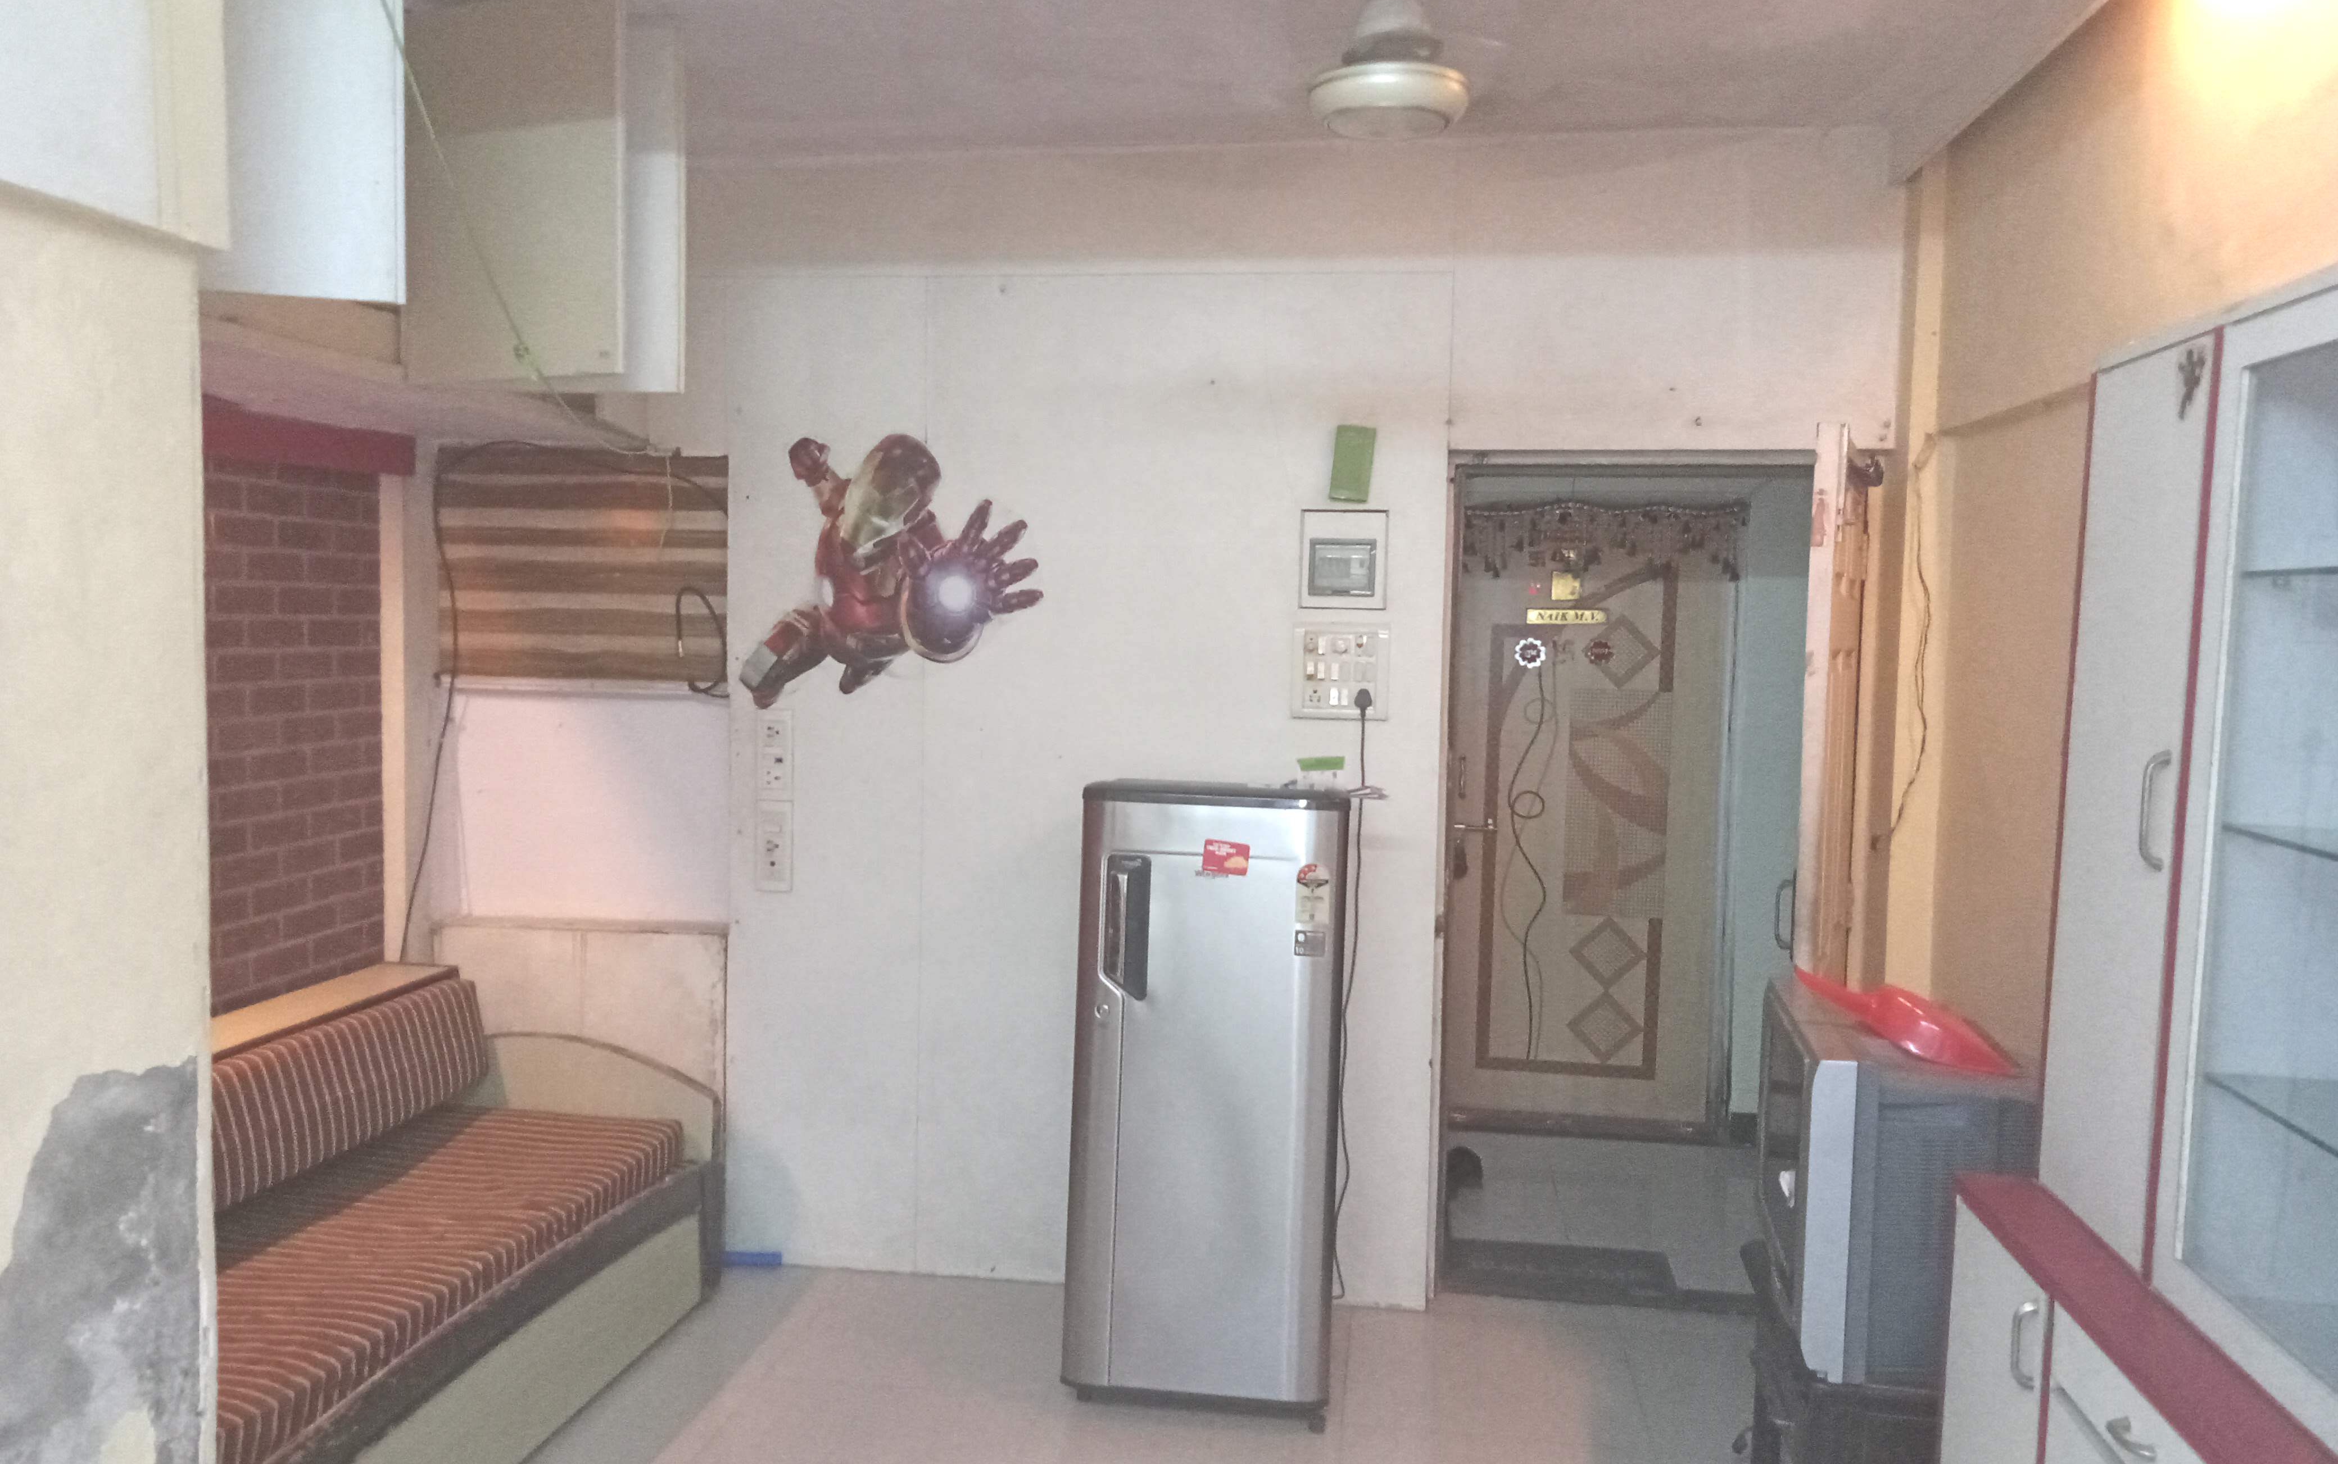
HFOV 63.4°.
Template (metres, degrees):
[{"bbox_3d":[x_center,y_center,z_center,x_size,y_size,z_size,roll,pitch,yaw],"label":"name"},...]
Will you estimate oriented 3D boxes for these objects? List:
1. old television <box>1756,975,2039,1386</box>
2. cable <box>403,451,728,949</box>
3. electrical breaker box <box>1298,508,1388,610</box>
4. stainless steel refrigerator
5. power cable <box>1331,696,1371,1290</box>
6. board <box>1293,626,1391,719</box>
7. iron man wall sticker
[{"bbox_3d":[1.220,0.699,2.985,0.480,0.468,0.602,2,4,11],"label":"old television"},{"bbox_3d":[-1.528,-0.066,4.787,0.865,1.326,0.150,2,4,8],"label":"cable"},{"bbox_3d":[0.411,-0.404,4.438,0.203,0.235,0.050,2,4,8],"label":"electrical breaker box"},{"bbox_3d":[0.107,0.762,4.114,0.540,1.270,0.600,2,4,8],"label":"stainless steel refrigerator"},{"bbox_3d":[0.427,0.632,4.457,0.065,1.449,0.070,2,4,8],"label":"power cable"},{"bbox_3d":[0.404,-0.139,4.445,0.225,0.224,0.040,2,4,8],"label":"board"},{"bbox_3d":[-0.679,-0.391,4.602,0.763,0.662,0.012,2,4,8],"label":"iron man wall sticker"}]

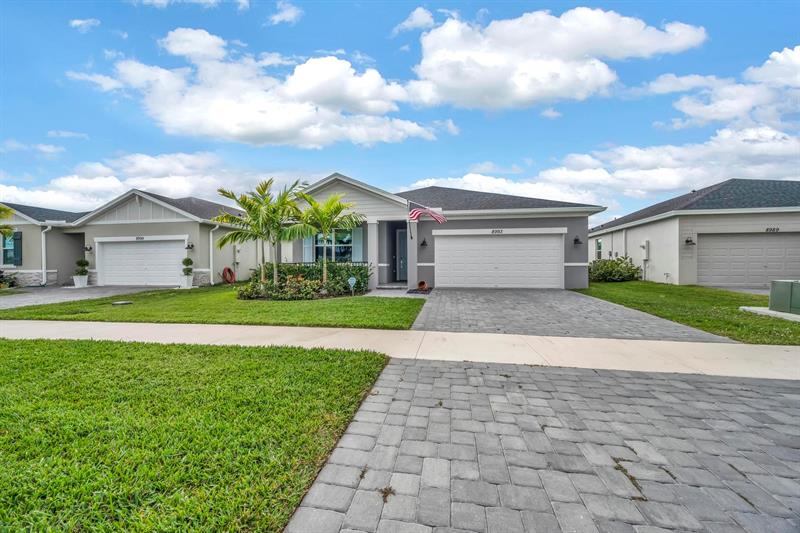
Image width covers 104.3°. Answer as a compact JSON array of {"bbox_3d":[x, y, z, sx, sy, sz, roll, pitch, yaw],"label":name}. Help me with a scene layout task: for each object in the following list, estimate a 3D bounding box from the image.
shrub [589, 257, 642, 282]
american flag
[{"bbox_3d":[10.500,0.170,15.600,2.600,1.220,1.350,0,0,10],"label":"shrub"},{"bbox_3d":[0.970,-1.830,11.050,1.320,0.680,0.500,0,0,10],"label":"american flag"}]

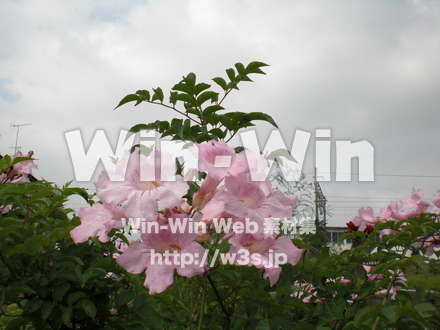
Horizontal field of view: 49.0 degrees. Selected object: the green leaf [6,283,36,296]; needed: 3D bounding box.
[{"bbox_3d":[-0.309,0.193,0.750,0.046,0.009,0.021,9,33,21],"label":"green leaf"}]

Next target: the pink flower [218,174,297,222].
[{"bbox_3d":[0.033,0.033,0.450,0.070,0.042,0.037,2,-27,-13],"label":"pink flower"}]

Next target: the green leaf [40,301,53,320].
[{"bbox_3d":[-0.244,0.205,0.680,0.015,0.030,0.009,15,-14,4],"label":"green leaf"}]

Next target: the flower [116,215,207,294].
[{"bbox_3d":[-0.048,0.078,0.420,0.077,0.060,0.042,-1,-27,6],"label":"flower"}]

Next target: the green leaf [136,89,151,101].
[{"bbox_3d":[-0.087,-0.080,0.550,0.017,0.008,0.012,37,-47,-10],"label":"green leaf"}]

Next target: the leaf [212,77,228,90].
[{"bbox_3d":[0.001,-0.084,0.500,0.019,0.010,0.010,26,5,-4],"label":"leaf"}]

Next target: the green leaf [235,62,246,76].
[{"bbox_3d":[0.023,-0.109,0.550,0.011,0.017,0.008,-16,21,27],"label":"green leaf"}]

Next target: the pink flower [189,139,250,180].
[{"bbox_3d":[-0.002,-0.004,0.460,0.055,0.036,0.035,2,-31,-16],"label":"pink flower"}]

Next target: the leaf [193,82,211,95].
[{"bbox_3d":[-0.016,-0.067,0.430,0.018,0.004,0.011,-27,23,25],"label":"leaf"}]

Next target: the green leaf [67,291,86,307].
[{"bbox_3d":[-0.232,0.216,0.780,0.034,0.021,0.010,-25,-59,29],"label":"green leaf"}]

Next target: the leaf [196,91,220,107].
[{"bbox_3d":[-0.014,-0.076,0.550,0.025,0.009,0.014,-31,-34,8],"label":"leaf"}]

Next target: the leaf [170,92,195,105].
[{"bbox_3d":[-0.039,-0.068,0.490,0.026,0.011,0.012,8,6,-9],"label":"leaf"}]

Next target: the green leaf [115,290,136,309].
[{"bbox_3d":[-0.153,0.217,0.780,0.023,0.036,0.007,25,-35,37],"label":"green leaf"}]

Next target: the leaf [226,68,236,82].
[{"bbox_3d":[0.012,-0.093,0.500,0.009,0.015,0.007,-15,-8,-2],"label":"leaf"}]

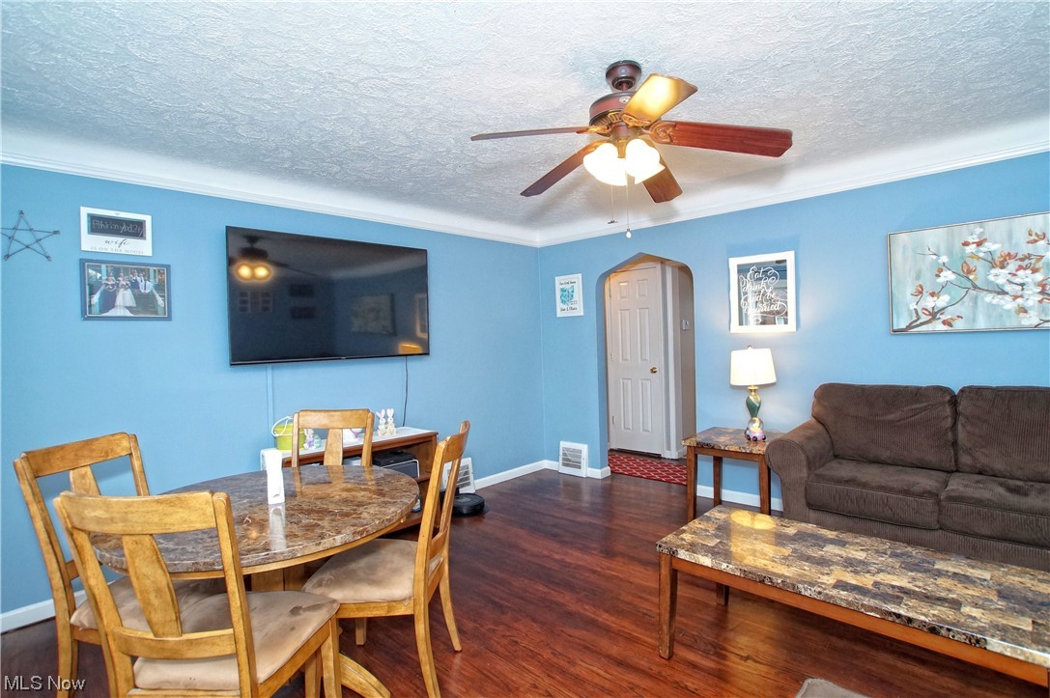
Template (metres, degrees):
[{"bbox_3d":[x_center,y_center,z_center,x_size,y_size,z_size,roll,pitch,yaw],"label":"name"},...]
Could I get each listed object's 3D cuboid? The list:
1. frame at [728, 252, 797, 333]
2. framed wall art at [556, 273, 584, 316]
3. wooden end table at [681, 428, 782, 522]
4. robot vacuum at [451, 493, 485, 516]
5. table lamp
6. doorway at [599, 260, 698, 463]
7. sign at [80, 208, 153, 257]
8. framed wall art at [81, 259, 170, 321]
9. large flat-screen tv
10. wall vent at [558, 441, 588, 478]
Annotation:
[{"bbox_3d":[1.692,-0.392,3.327,0.427,0.549,0.030,-1,1,39],"label":"frame"},{"bbox_3d":[0.422,-0.496,4.351,0.290,0.380,0.020,-1,1,39],"label":"framed wall art"},{"bbox_3d":[1.438,0.880,3.106,0.555,0.570,0.560,-1,1,42],"label":"wooden end table"},{"bbox_3d":[-0.477,1.172,3.574,0.335,0.090,0.335,-2,1,0],"label":"robot vacuum"},{"bbox_3d":[1.567,0.284,3.180,0.320,0.610,0.320,-1,1,42],"label":"table lamp"},{"bbox_3d":[1.054,0.178,3.996,0.864,1.969,0.200,-1,1,39],"label":"doorway"},{"bbox_3d":[-2.125,-0.606,2.435,0.279,0.217,0.020,-3,1,-43],"label":"sign"},{"bbox_3d":[-2.091,-0.302,2.459,0.357,0.307,0.025,-3,1,-43],"label":"framed wall art"},{"bbox_3d":[-1.261,-0.334,3.190,1.326,0.813,0.070,-3,1,-43],"label":"large flat-screen tv"},{"bbox_3d":[0.463,1.025,4.362,0.288,0.302,0.050,-1,1,39],"label":"wall vent"}]

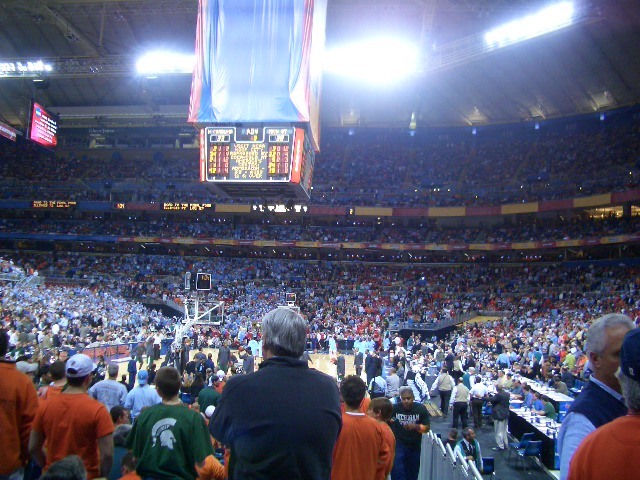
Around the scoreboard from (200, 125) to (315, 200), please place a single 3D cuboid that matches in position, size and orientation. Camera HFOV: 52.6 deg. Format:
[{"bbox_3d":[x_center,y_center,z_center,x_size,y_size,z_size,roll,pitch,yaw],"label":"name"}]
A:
[{"bbox_3d":[-4.098,-4.945,43.880,6.750,3.650,6.750,1,-6,5],"label":"scoreboard"}]

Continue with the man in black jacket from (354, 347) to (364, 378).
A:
[{"bbox_3d":[2.026,6.507,33.809,0.540,1.760,0.360,-4,-8,38],"label":"man in black jacket"}]

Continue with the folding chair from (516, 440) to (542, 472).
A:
[{"bbox_3d":[5.156,5.263,15.956,0.460,0.780,0.520,2,-7,-8],"label":"folding chair"}]

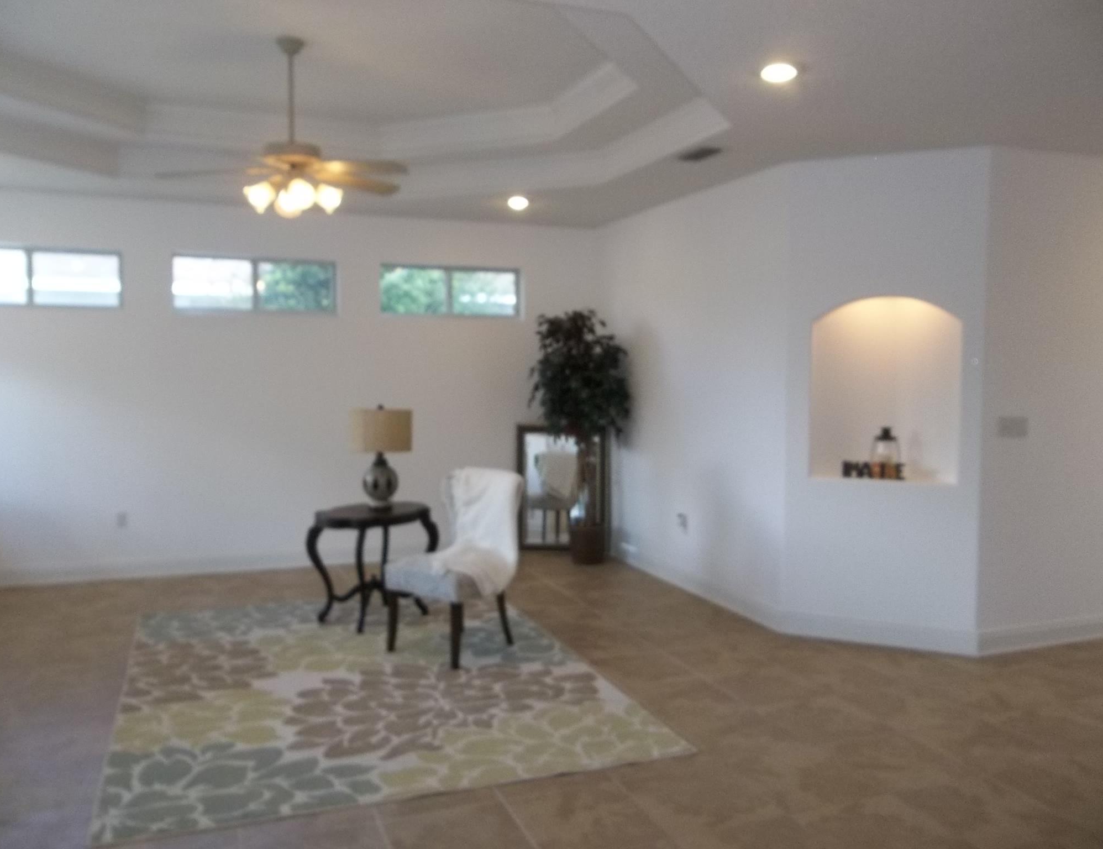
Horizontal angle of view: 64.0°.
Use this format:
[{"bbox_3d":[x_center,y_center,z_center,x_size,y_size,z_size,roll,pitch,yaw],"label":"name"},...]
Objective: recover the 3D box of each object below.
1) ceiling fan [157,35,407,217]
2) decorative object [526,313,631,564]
[{"bbox_3d":[-1.278,-1.479,4.359,1.300,0.839,1.300,0,4,0],"label":"ceiling fan"},{"bbox_3d":[0.232,0.093,7.393,0.840,2.081,0.760,0,4,0],"label":"decorative object"}]

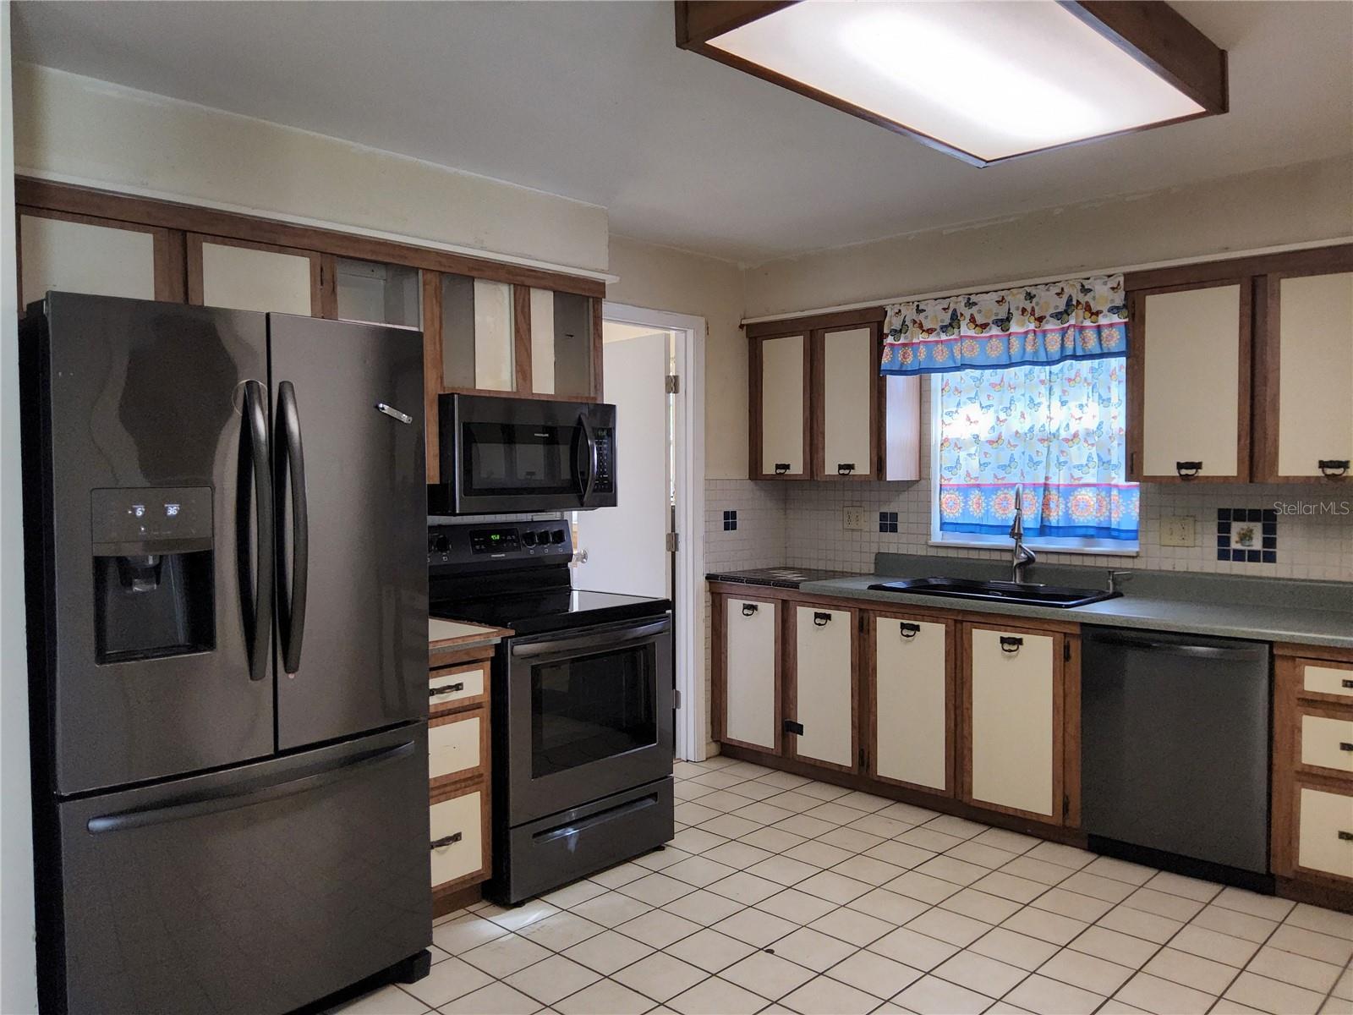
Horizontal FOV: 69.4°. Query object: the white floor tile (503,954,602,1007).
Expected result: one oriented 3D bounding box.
[{"bbox_3d":[-0.346,1.319,2.726,0.202,0.010,0.202,2,3,43],"label":"white floor tile"}]

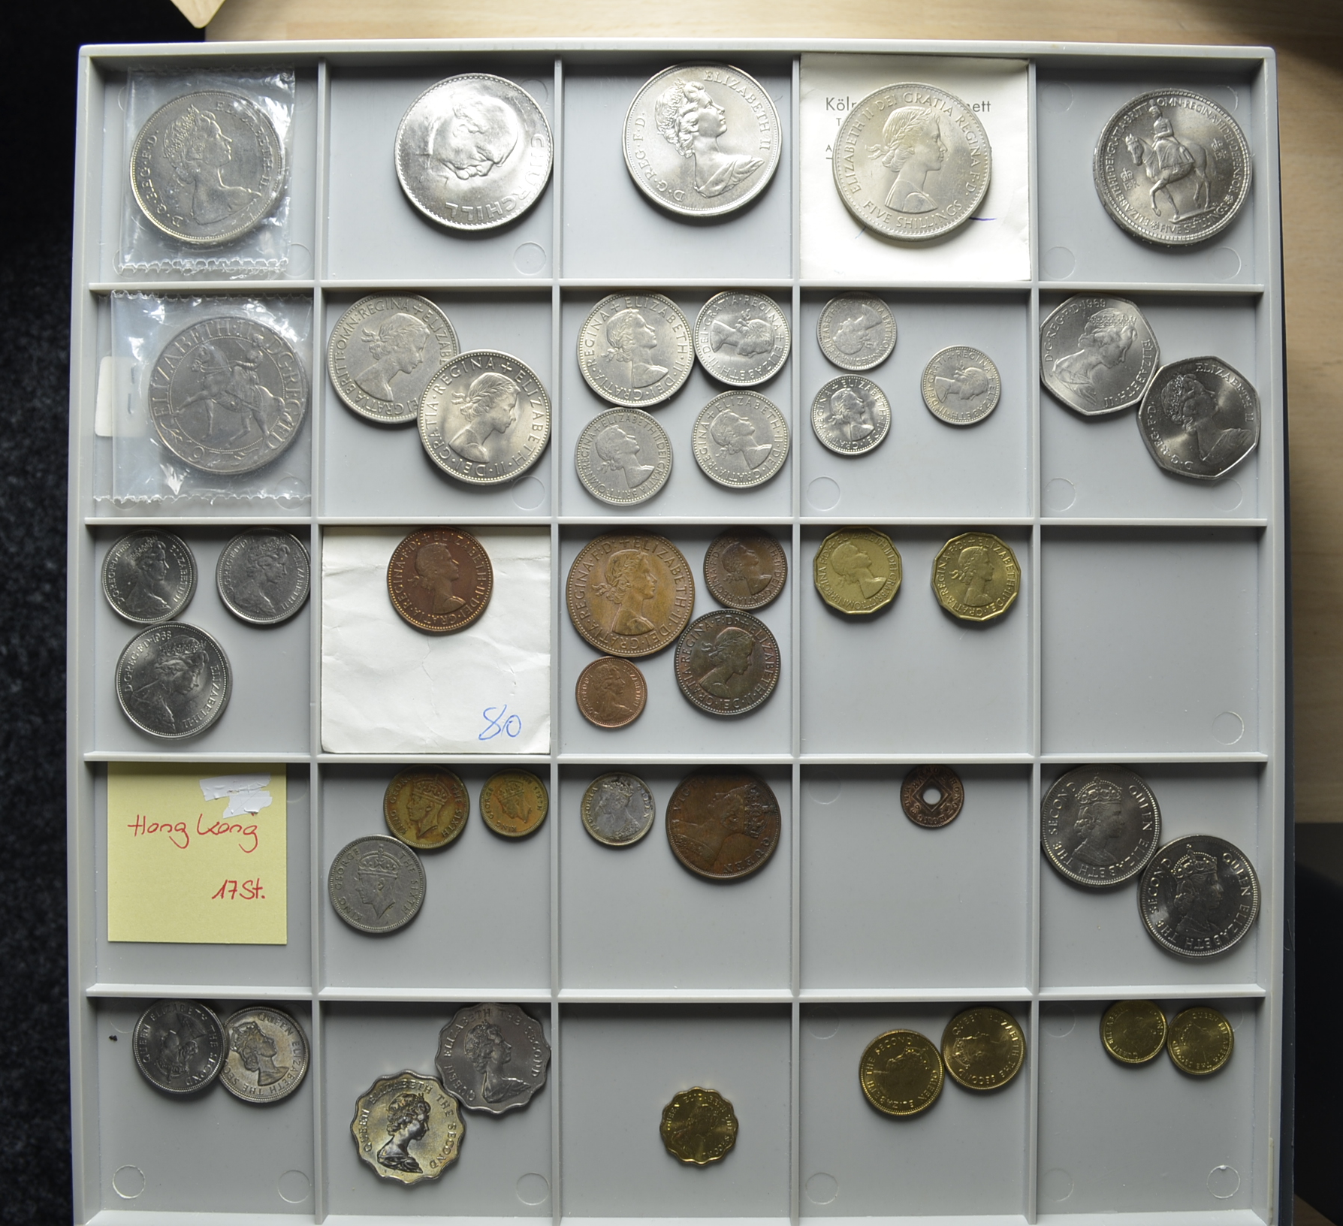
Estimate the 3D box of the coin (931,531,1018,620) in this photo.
[{"bbox_3d":[0.074,-0.009,0.338,0.022,0.003,0.022,0,90,0],"label":"coin"}]

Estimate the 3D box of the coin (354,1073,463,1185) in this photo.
[{"bbox_3d":[-0.064,0.125,0.337,0.028,0.002,0.028,0,90,0],"label":"coin"}]

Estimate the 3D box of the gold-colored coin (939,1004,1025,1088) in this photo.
[{"bbox_3d":[0.077,0.107,0.341,0.021,0.002,0.021,0,90,0],"label":"gold-colored coin"}]

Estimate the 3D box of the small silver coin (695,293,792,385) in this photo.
[{"bbox_3d":[0.018,-0.067,0.341,0.024,0.002,0.024,0,90,0],"label":"small silver coin"}]

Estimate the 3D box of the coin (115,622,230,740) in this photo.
[{"bbox_3d":[-0.122,0.017,0.339,0.029,0.002,0.029,0,89,0],"label":"coin"}]

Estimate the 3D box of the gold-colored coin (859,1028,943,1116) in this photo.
[{"bbox_3d":[0.056,0.113,0.341,0.021,0.002,0.021,0,90,0],"label":"gold-colored coin"}]

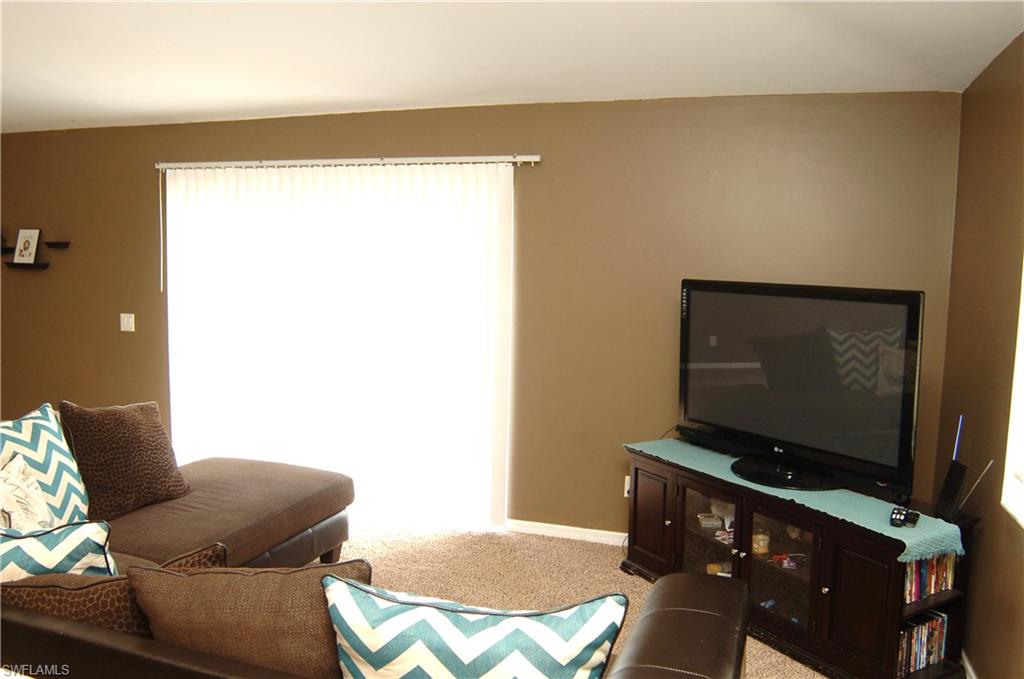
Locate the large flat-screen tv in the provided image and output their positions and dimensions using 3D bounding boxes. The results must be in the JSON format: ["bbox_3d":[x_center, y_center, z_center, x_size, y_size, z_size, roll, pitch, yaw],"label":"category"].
[{"bbox_3d":[1.175,0.178,3.310,0.310,0.810,1.210,-3,6,-32],"label":"large flat-screen tv"}]

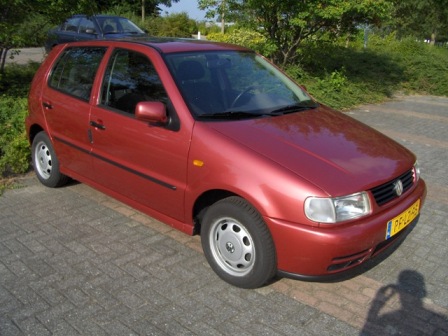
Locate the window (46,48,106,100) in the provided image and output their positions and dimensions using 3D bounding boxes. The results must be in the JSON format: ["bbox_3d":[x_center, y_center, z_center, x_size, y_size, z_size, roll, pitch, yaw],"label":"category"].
[{"bbox_3d":[-1.226,-0.800,3.740,0.710,0.430,0.045,18,2,40],"label":"window"}]

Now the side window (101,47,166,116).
[{"bbox_3d":[-0.591,-0.598,3.188,0.820,0.440,0.050,18,2,40],"label":"side window"}]

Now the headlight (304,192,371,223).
[{"bbox_3d":[0.623,0.217,2.469,0.420,0.160,0.200,-11,22,-36],"label":"headlight"}]

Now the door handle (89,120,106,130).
[{"bbox_3d":[-0.957,-0.318,3.439,0.200,0.045,0.045,18,23,40],"label":"door handle"}]

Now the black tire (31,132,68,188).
[{"bbox_3d":[-1.675,-0.090,4.372,0.550,0.550,0.170,18,23,40],"label":"black tire"}]

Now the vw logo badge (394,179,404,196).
[{"bbox_3d":[1.068,0.126,2.772,0.020,0.110,0.110,5,15,43],"label":"vw logo badge"}]

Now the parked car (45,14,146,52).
[{"bbox_3d":[-3.183,-3.412,12.371,4.350,1.420,1.700,16,22,36],"label":"parked car"}]

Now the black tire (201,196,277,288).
[{"bbox_3d":[0.098,0.470,2.843,0.550,0.550,0.170,18,23,40],"label":"black tire"}]

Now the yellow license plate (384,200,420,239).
[{"bbox_3d":[1.105,0.308,2.786,0.020,0.110,0.520,13,20,41],"label":"yellow license plate"}]

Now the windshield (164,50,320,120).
[{"bbox_3d":[0.146,-0.665,3.439,1.390,0.090,0.720,-16,60,-45],"label":"windshield"}]

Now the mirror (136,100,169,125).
[{"bbox_3d":[-0.458,-0.359,2.880,0.130,0.140,0.200,18,23,40],"label":"mirror"}]

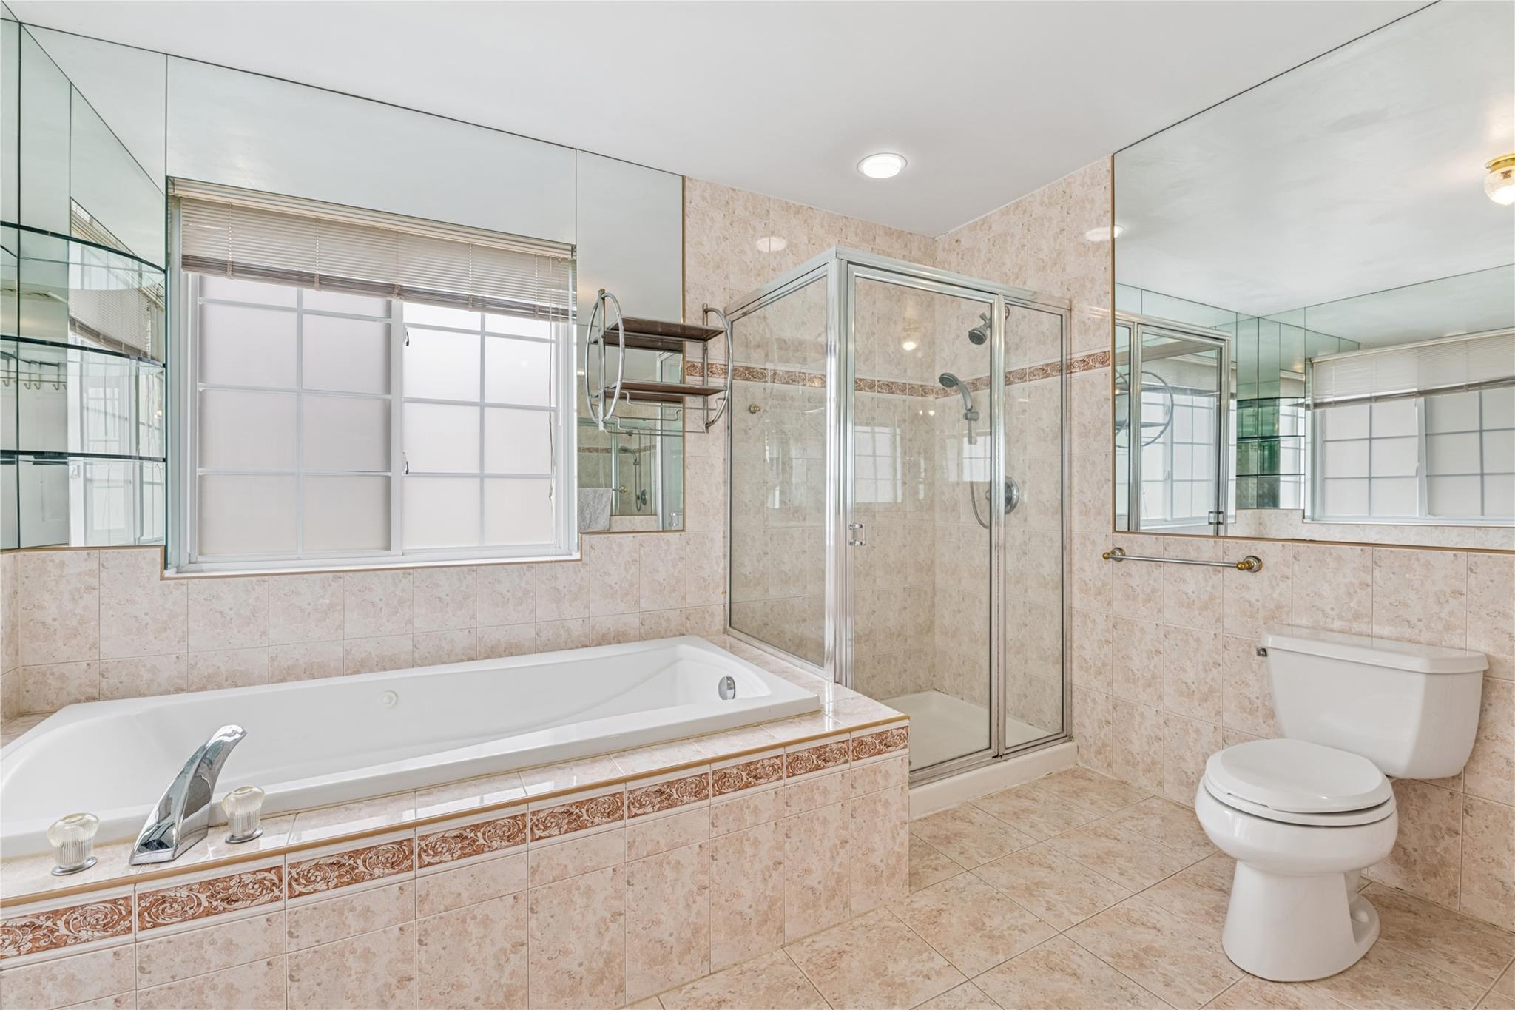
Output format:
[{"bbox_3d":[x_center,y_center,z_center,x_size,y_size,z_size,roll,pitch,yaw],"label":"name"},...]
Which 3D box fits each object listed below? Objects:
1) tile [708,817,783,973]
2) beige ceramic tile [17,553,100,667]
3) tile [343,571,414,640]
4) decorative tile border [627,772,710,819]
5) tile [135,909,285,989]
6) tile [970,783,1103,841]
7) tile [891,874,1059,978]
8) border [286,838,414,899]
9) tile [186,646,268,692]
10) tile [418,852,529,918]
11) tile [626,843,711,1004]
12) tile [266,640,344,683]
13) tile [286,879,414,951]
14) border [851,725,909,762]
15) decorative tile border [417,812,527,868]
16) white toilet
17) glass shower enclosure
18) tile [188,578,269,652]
[{"bbox_3d":[-0.024,0.923,1.500,0.200,0.315,0.010,-1,1,-28],"label":"tile"},{"bbox_3d":[-2.035,0.298,1.845,0.168,0.330,0.010,0,0,-27],"label":"beige ceramic tile"},{"bbox_3d":[-1.262,0.326,2.106,0.200,0.225,0.010,-1,1,-28],"label":"tile"},{"bbox_3d":[-0.200,0.651,1.411,0.199,0.063,0.010,-1,1,-28],"label":"decorative tile border"},{"bbox_3d":[-0.893,0.726,1.038,0.203,0.077,0.010,-1,1,-28],"label":"tile"},{"bbox_3d":[1.003,1.103,2.274,0.315,0.010,0.302,0,0,-27],"label":"tile"},{"bbox_3d":[0.550,1.079,1.640,0.310,0.010,0.310,-1,1,-28],"label":"tile"},{"bbox_3d":[-0.727,0.652,1.134,0.199,0.063,0.010,-1,1,-28],"label":"border"},{"bbox_3d":[-1.614,0.505,1.934,0.199,0.125,0.010,-1,1,-28],"label":"tile"},{"bbox_3d":[-0.551,0.735,1.227,0.199,0.077,0.010,-1,1,-28],"label":"tile"},{"bbox_3d":[-0.198,0.931,1.417,0.199,0.317,0.010,-1,1,-28],"label":"tile"},{"bbox_3d":[-1.509,0.525,2.119,0.207,0.130,0.010,0,0,-27],"label":"tile"},{"bbox_3d":[-0.726,0.735,1.136,0.199,0.077,0.010,-1,1,-28],"label":"tile"},{"bbox_3d":[0.334,0.651,1.724,0.196,0.065,0.010,-1,1,-27],"label":"border"},{"bbox_3d":[-0.564,0.664,1.256,0.198,0.062,0.010,0,0,-27],"label":"decorative tile border"},{"bbox_3d":[1.447,0.746,1.653,0.761,0.711,0.467,-1,1,-30],"label":"white toilet"},{"bbox_3d":[0.595,0.072,2.698,1.197,1.857,0.778,-1,1,-29],"label":"glass shower enclosure"},{"bbox_3d":[-1.662,0.342,1.990,0.203,0.226,0.010,-1,1,-27],"label":"tile"}]

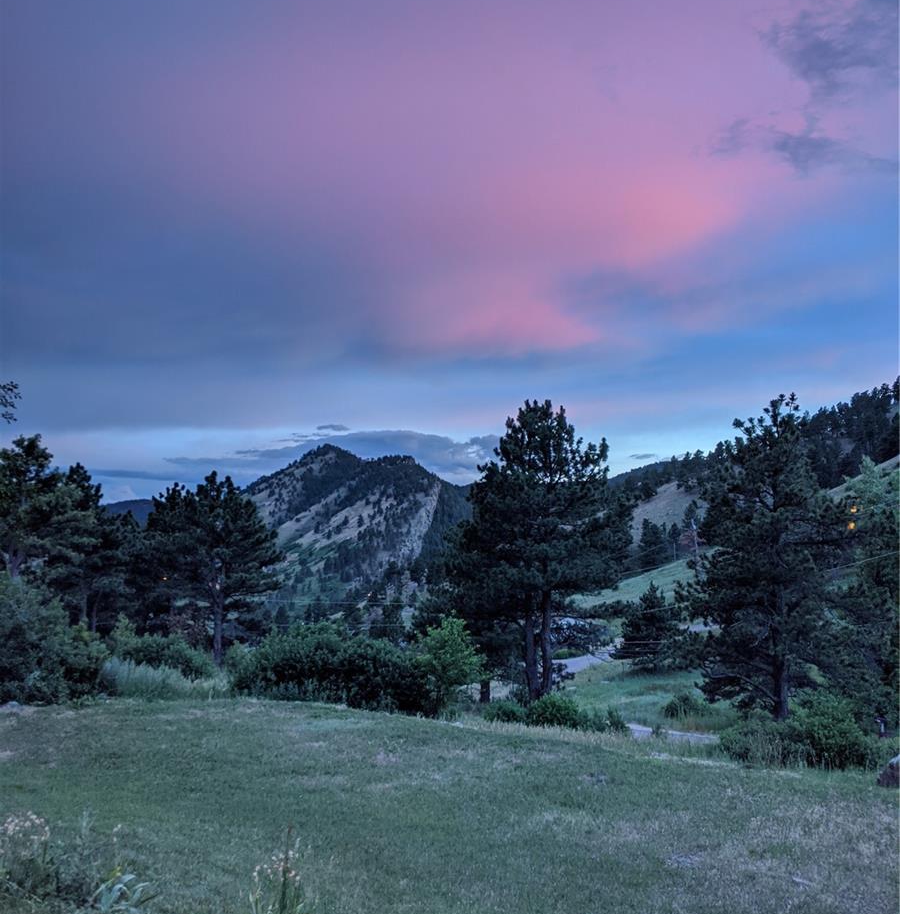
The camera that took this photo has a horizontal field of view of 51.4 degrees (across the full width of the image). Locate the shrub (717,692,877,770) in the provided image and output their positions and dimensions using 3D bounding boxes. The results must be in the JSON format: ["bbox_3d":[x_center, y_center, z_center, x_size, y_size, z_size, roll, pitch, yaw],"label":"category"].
[{"bbox_3d":[5.617,4.399,15.000,2.564,1.218,1.667,0,-3,0],"label":"shrub"}]

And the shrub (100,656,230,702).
[{"bbox_3d":[-5.969,4.635,19.500,2.654,0.898,1.300,0,-3,0],"label":"shrub"}]

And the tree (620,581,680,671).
[{"bbox_3d":[9.425,7.968,44.000,2.821,4.231,2.679,0,-3,0],"label":"tree"}]

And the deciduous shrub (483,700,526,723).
[{"bbox_3d":[1.165,5.438,20.000,0.927,0.556,0.900,0,-3,0],"label":"deciduous shrub"}]

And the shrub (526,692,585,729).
[{"bbox_3d":[2.142,5.146,19.000,1.177,0.771,1.060,0,-3,0],"label":"shrub"}]

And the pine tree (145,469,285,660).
[{"bbox_3d":[-8.627,4.087,34.000,4.940,6.974,4.199,0,-3,0],"label":"pine tree"}]

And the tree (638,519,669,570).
[{"bbox_3d":[26.090,11.218,120.000,3.811,6.351,3.700,0,-3,0],"label":"tree"}]

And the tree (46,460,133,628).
[{"bbox_3d":[-14.290,3.736,37.000,3.637,6.957,3.455,0,-3,0],"label":"tree"}]

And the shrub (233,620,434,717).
[{"bbox_3d":[-2.362,4.180,18.500,3.812,1.792,2.200,0,-3,0],"label":"shrub"}]

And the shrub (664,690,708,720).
[{"bbox_3d":[8.554,9.027,34.000,1.649,1.004,1.500,0,-3,0],"label":"shrub"}]

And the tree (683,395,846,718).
[{"bbox_3d":[9.072,2.899,27.000,4.731,9.346,4.494,0,-3,0],"label":"tree"}]

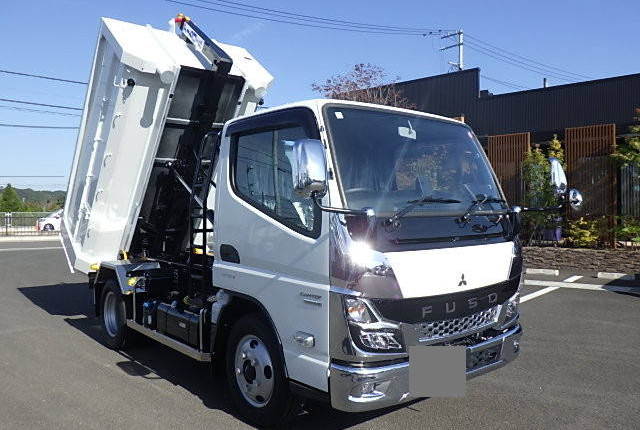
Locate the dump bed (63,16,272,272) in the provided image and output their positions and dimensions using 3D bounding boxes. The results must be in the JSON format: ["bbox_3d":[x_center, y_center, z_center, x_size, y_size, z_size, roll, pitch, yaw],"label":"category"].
[{"bbox_3d":[-1.778,-0.522,6.016,1.680,2.870,1.190,-1,39,-40],"label":"dump bed"}]

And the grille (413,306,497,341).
[{"bbox_3d":[0.797,0.607,2.950,0.770,0.120,0.080,-1,0,-40],"label":"grille"}]

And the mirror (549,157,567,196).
[{"bbox_3d":[1.666,-0.268,3.623,0.090,0.265,0.165,-1,0,42],"label":"mirror"}]

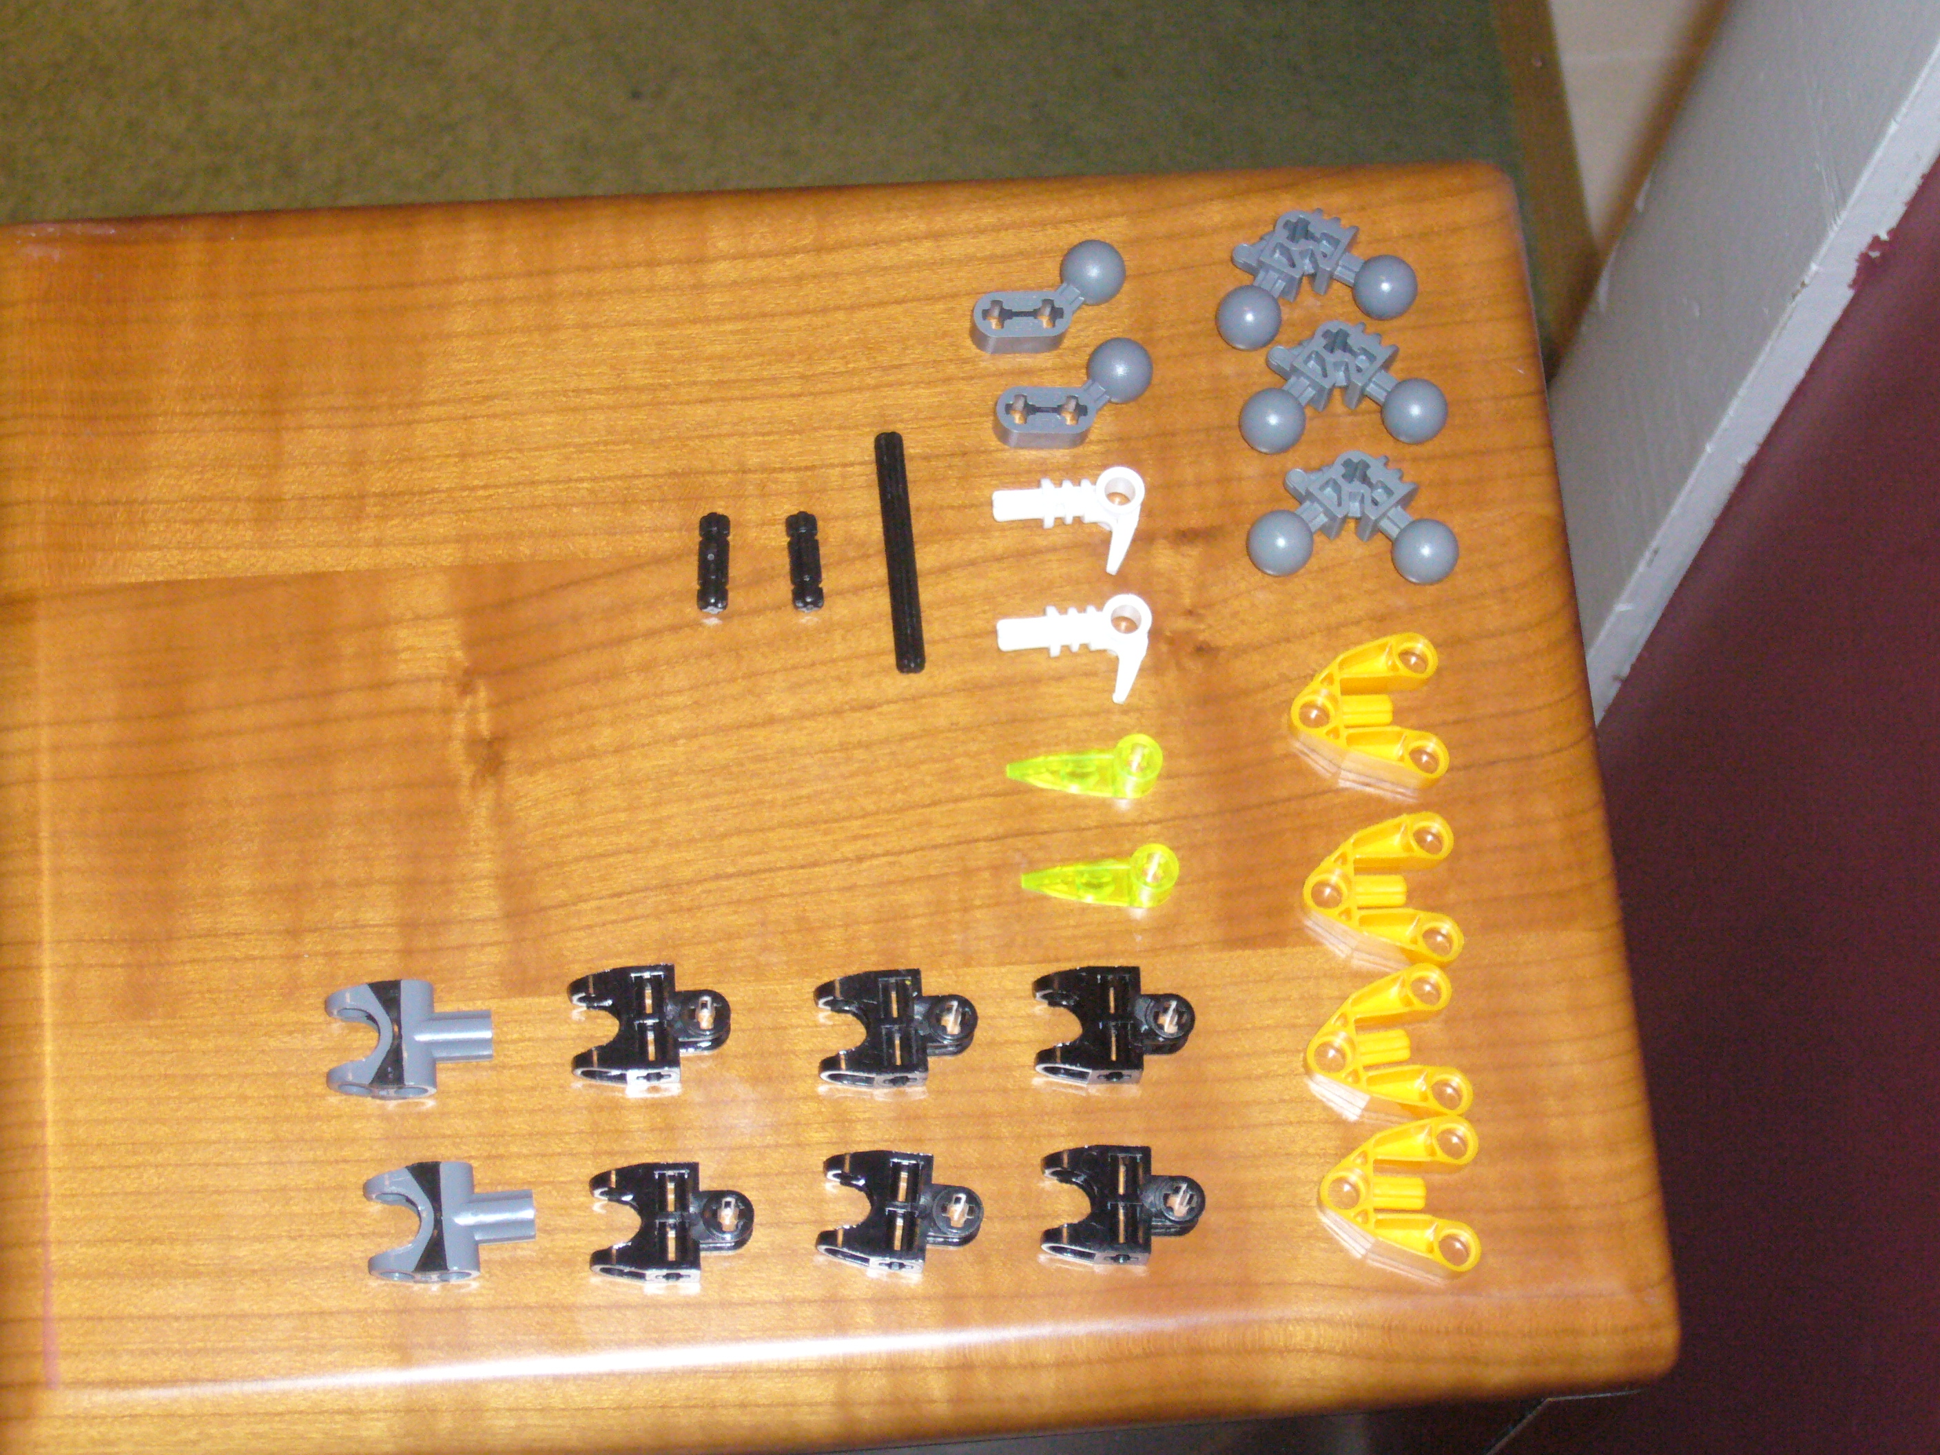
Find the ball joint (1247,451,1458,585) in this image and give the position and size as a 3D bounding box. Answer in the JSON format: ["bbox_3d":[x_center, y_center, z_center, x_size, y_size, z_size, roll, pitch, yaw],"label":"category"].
[{"bbox_3d":[0.059,-0.032,0.680,0.032,0.010,0.020,3,66,1],"label":"ball joint"}]

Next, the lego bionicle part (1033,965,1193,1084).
[{"bbox_3d":[0.021,0.044,0.658,0.024,0.008,0.016,0,70,-3],"label":"lego bionicle part"}]

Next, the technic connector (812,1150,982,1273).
[{"bbox_3d":[-0.010,0.071,0.647,0.024,0.008,0.016,6,70,-1],"label":"technic connector"}]

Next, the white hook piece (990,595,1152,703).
[{"bbox_3d":[0.016,-0.011,0.678,0.024,0.008,0.015,-4,70,-4],"label":"white hook piece"}]

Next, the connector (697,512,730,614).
[{"bbox_3d":[-0.039,-0.025,0.682,0.005,0.005,0.016,1,70,-2],"label":"connector"}]

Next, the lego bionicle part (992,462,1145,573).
[{"bbox_3d":[0.015,-0.031,0.685,0.023,0.008,0.015,-4,70,-4],"label":"lego bionicle part"}]

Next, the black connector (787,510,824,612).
[{"bbox_3d":[-0.025,-0.025,0.680,0.005,0.005,0.016,-4,66,-2],"label":"black connector"}]

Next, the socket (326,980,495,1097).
[{"bbox_3d":[-0.082,0.046,0.647,0.024,0.008,0.016,-4,66,-2],"label":"socket"}]

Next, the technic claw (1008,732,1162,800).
[{"bbox_3d":[0.017,0.006,0.664,0.023,0.008,0.008,-2,66,-1],"label":"technic claw"}]

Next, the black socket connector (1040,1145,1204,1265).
[{"bbox_3d":[0.022,0.070,0.648,0.024,0.008,0.016,1,70,-2],"label":"black socket connector"}]

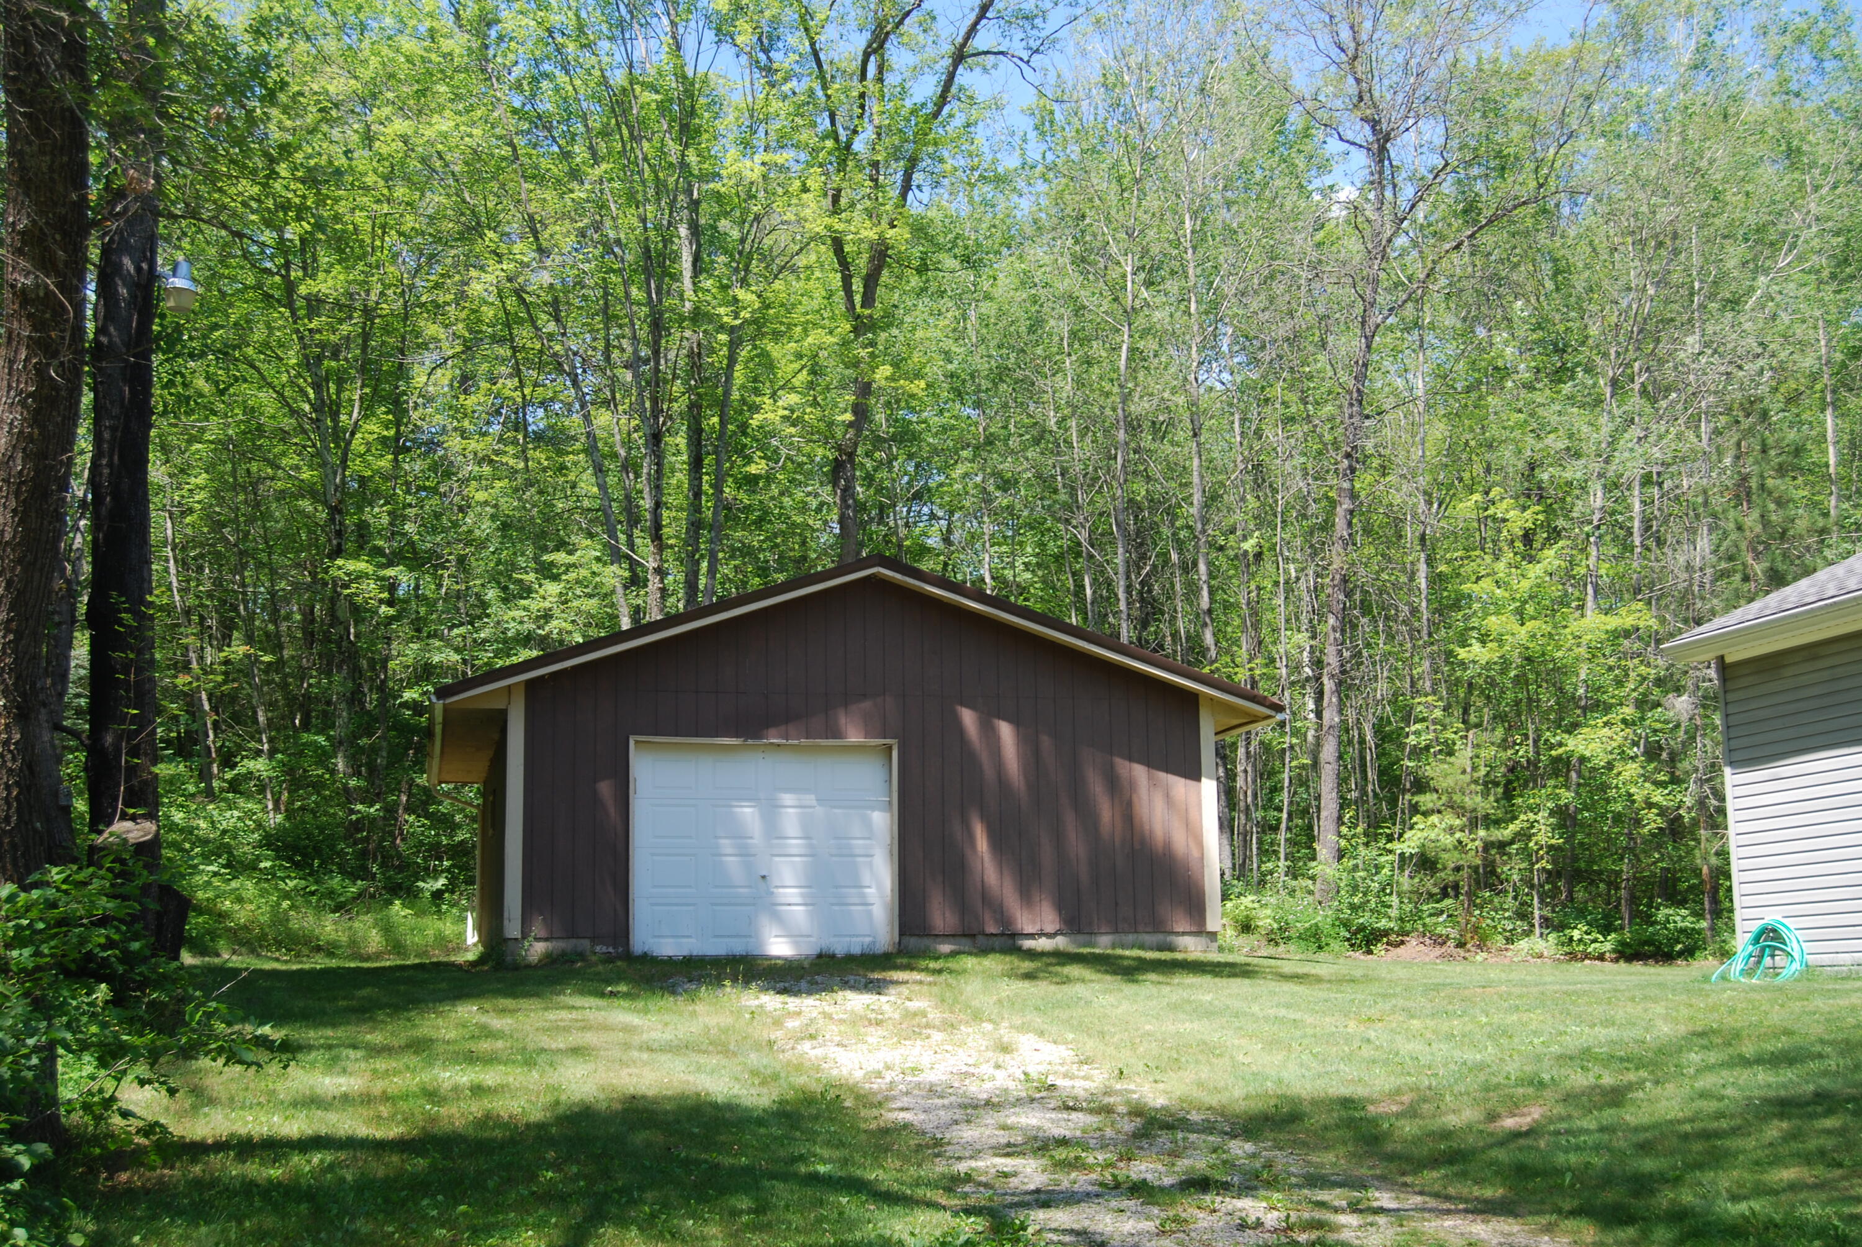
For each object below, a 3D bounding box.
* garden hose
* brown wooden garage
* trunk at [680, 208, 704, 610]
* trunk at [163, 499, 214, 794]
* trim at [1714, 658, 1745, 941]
[{"bbox_3d":[6.461,2.546,15.750,0.720,0.530,0.400,-9,-13,39],"label":"garden hose"},{"bbox_3d":[-1.482,2.014,24.073,8.750,4.070,8.000,2,-10,-14],"label":"brown wooden garage"},{"bbox_3d":[-3.866,-1.913,32.126,0.260,9.925,0.260,-2,-10,0],"label":"trunk"},{"bbox_3d":[-11.789,0.339,32.078,0.220,4.882,0.220,-12,-10,-2],"label":"trunk"},{"bbox_3d":[6.749,1.501,16.933,0.090,2.480,0.100,2,-11,-16],"label":"trim"}]

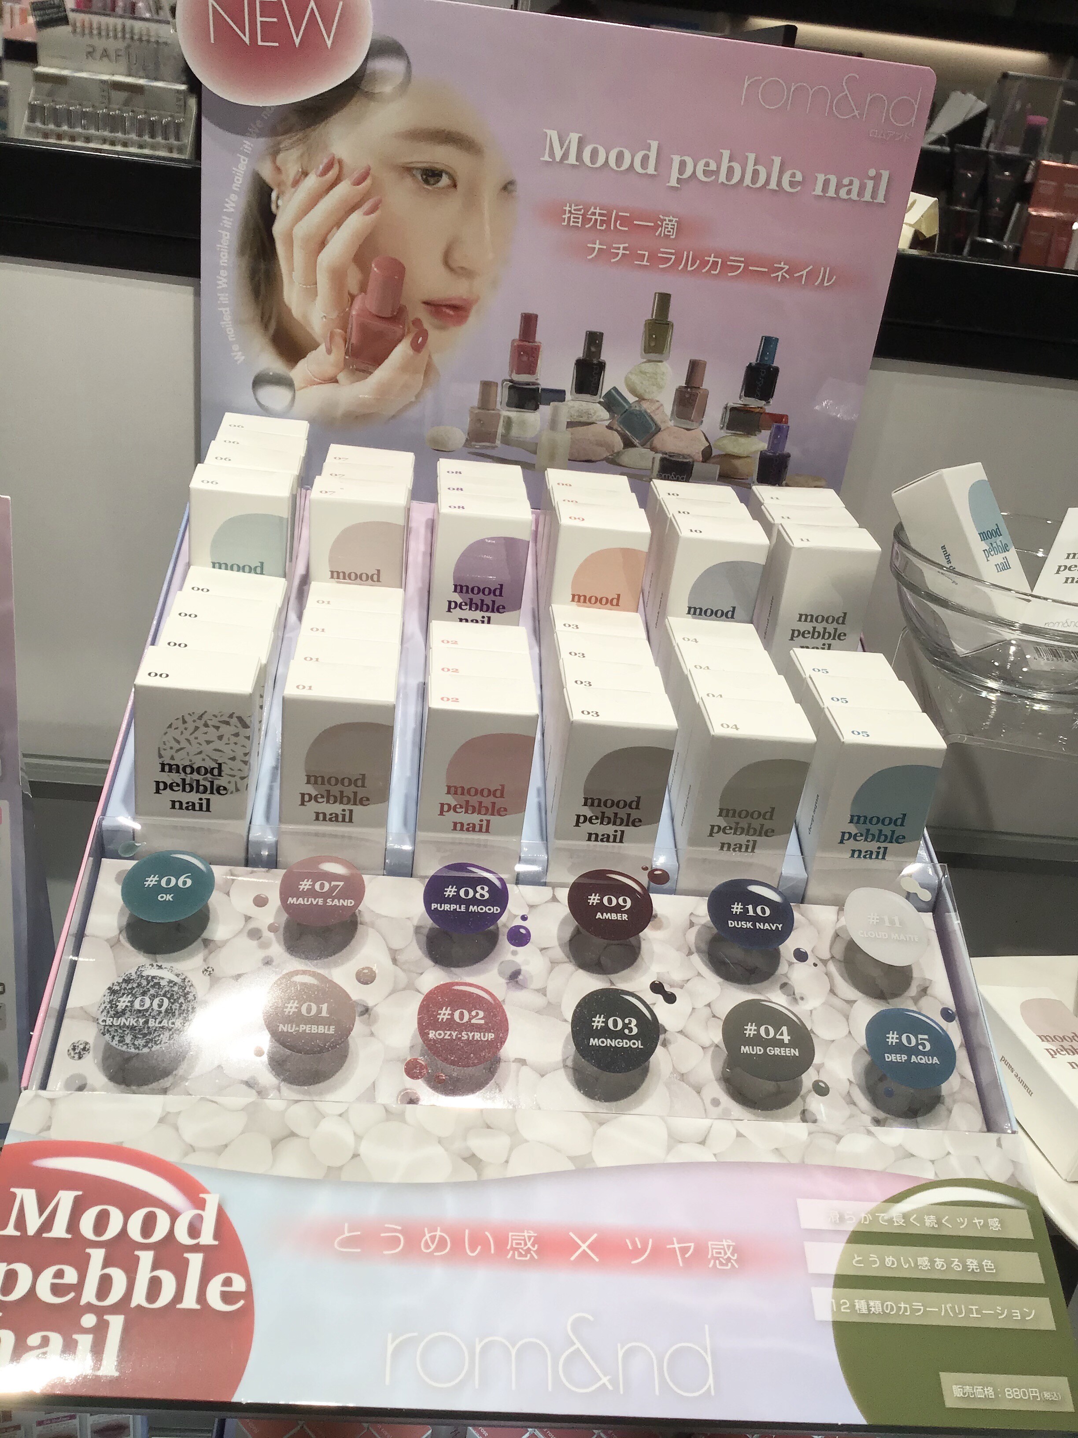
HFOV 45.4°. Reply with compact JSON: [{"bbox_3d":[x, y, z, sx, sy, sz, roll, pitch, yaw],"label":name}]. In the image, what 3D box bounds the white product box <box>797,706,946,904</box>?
[{"bbox_3d":[0.103,0.030,0.411,0.032,0.065,0.021,3,30,-5],"label":"white product box"}]

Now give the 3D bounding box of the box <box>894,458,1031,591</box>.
[{"bbox_3d":[0.162,-0.060,0.483,0.032,0.065,0.021,-18,-4,-43],"label":"box"}]

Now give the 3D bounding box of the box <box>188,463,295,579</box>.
[{"bbox_3d":[-0.114,-0.057,0.493,0.035,0.072,0.024,4,29,-6],"label":"box"}]

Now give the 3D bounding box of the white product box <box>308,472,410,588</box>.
[{"bbox_3d":[-0.064,-0.050,0.458,0.032,0.065,0.021,4,30,-5],"label":"white product box"}]

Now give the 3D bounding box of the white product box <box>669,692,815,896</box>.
[{"bbox_3d":[0.068,0.031,0.442,0.035,0.072,0.024,4,29,-6],"label":"white product box"}]

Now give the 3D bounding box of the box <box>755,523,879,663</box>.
[{"bbox_3d":[0.109,-0.039,0.519,0.035,0.072,0.024,4,29,-6],"label":"box"}]

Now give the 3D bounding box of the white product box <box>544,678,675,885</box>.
[{"bbox_3d":[0.022,0.028,0.437,0.035,0.072,0.024,4,29,-6],"label":"white product box"}]

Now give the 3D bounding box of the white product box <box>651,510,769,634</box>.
[{"bbox_3d":[0.062,-0.041,0.479,0.032,0.065,0.021,4,30,-6],"label":"white product box"}]

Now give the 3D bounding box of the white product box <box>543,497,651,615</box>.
[{"bbox_3d":[0.021,-0.046,0.510,0.035,0.072,0.024,4,29,-6],"label":"white product box"}]

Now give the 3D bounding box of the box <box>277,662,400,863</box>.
[{"bbox_3d":[-0.062,0.017,0.398,0.032,0.065,0.021,4,31,-6],"label":"box"}]

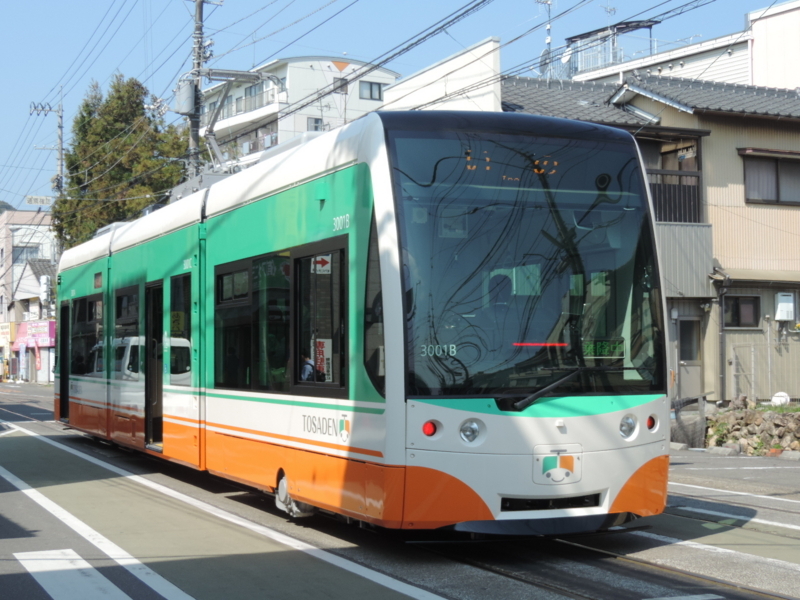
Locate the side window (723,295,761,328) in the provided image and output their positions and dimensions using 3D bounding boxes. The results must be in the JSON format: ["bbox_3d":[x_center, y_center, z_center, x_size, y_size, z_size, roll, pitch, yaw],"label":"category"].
[{"bbox_3d":[6.422,0.234,26.000,0.860,0.630,0.100,0,-2,-24],"label":"side window"}]

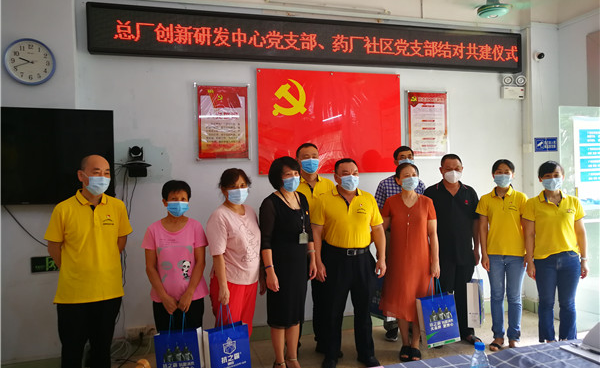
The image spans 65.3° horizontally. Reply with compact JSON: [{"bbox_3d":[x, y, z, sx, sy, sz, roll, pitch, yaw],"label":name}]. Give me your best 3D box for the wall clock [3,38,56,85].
[{"bbox_3d":[-2.029,-0.918,3.533,0.345,0.347,0.045,-1,1,-15],"label":"wall clock"}]

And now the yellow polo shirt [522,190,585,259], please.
[{"bbox_3d":[2.117,0.342,3.900,0.480,0.575,0.260,-1,1,18],"label":"yellow polo shirt"}]

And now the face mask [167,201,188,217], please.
[{"bbox_3d":[-0.782,0.164,3.000,0.145,0.105,0.080,-1,1,-24],"label":"face mask"}]

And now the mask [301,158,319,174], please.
[{"bbox_3d":[0.086,-0.144,3.880,0.137,0.117,0.080,-1,0,-16],"label":"mask"}]

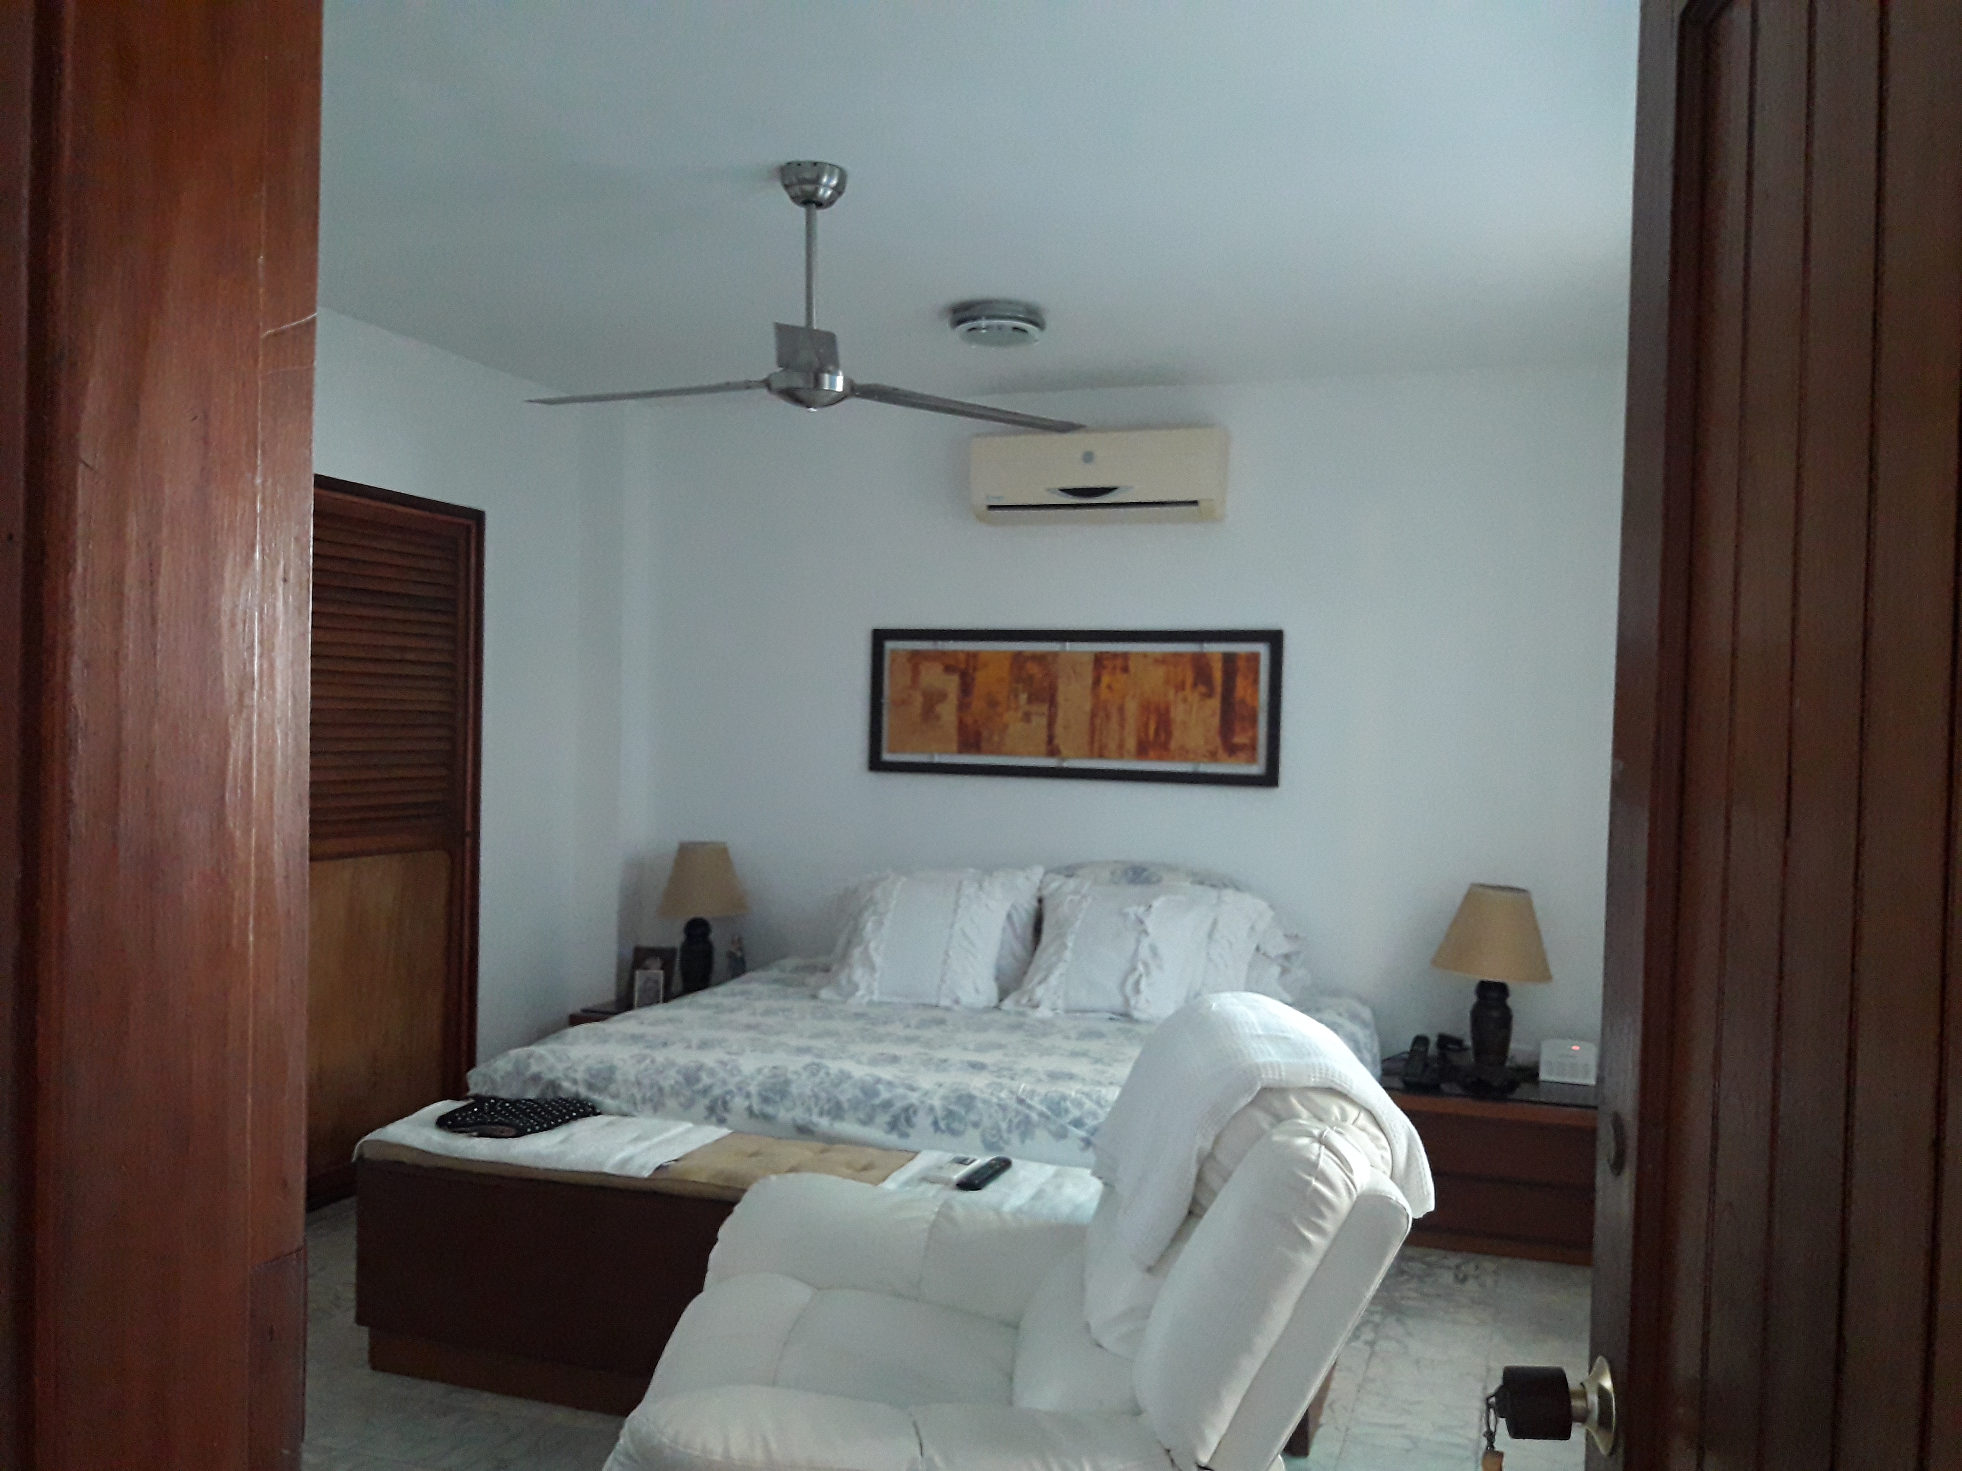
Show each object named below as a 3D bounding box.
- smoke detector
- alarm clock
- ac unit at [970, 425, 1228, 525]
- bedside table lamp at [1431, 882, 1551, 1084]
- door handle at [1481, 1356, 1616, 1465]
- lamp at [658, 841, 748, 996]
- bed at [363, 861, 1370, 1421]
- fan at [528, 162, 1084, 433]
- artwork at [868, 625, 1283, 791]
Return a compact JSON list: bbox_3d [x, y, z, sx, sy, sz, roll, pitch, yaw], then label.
[{"bbox_3d":[0.046,-1.082,4.165,0.251,0.066,0.251,1,1,0],"label":"smoke detector"},{"bbox_3d":[1.710,0.942,4.625,0.156,0.123,0.065,2,1,17],"label":"alarm clock"},{"bbox_3d":[0.386,-0.803,5.015,0.817,0.282,0.200,2,1,17],"label":"ac unit"},{"bbox_3d":[1.475,0.717,4.579,0.327,0.564,0.327,2,1,17],"label":"bedside table lamp"},{"bbox_3d":[0.387,0.459,1.080,0.084,0.072,0.070,2,1,8],"label":"door handle"},{"bbox_3d":[-0.938,0.644,5.317,0.318,0.564,0.318,2,1,17],"label":"lamp"},{"bbox_3d":[-0.032,0.888,4.108,2.025,0.969,2.225,2,1,17],"label":"bed"},{"bbox_3d":[-0.408,-0.870,3.102,1.200,0.465,1.200,2,1,17],"label":"fan"},{"bbox_3d":[0.285,-0.100,5.144,1.357,0.480,0.030,2,1,17],"label":"artwork"}]

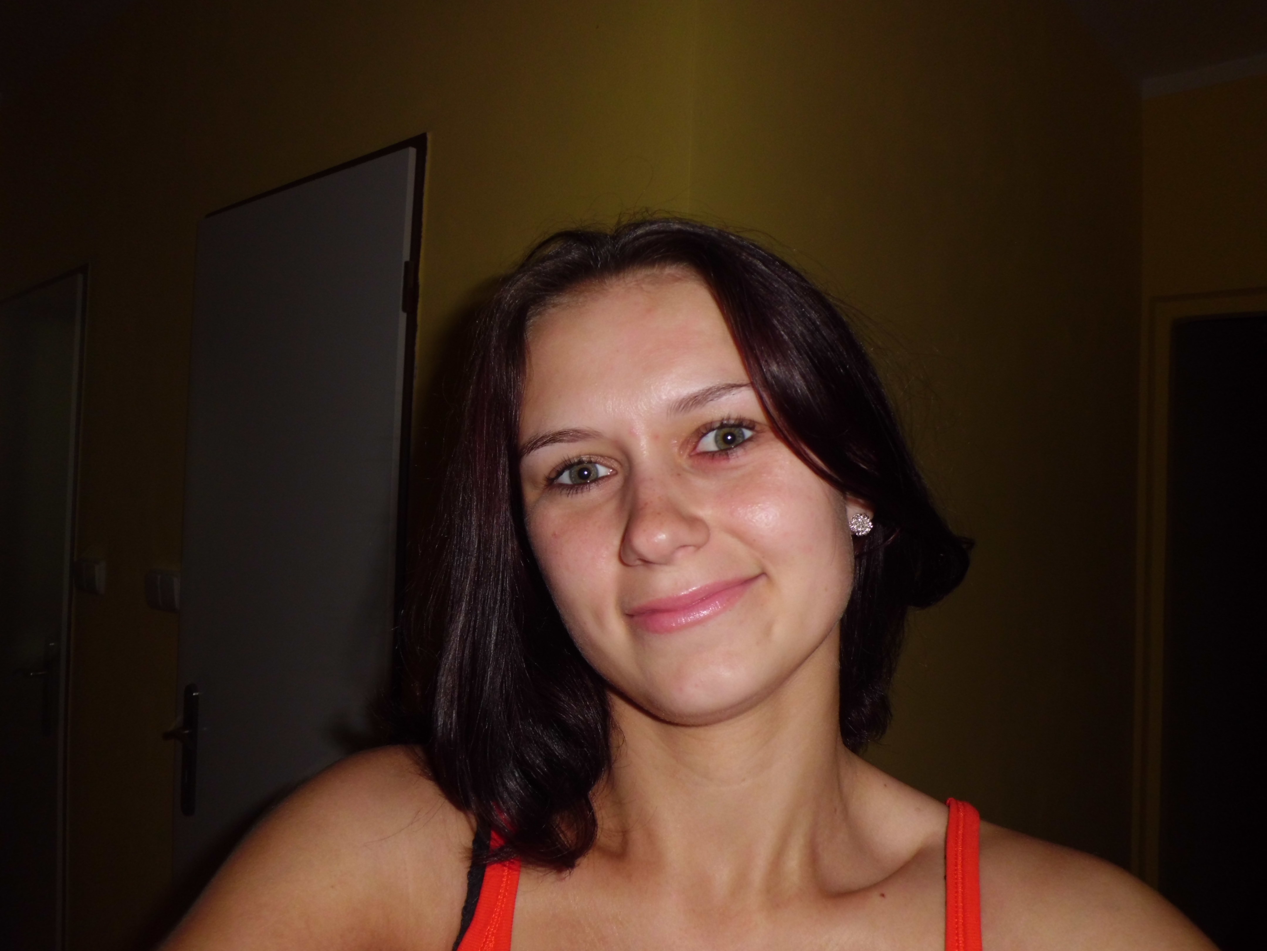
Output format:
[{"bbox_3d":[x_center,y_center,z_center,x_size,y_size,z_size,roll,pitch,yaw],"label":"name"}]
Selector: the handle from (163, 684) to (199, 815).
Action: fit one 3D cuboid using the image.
[{"bbox_3d":[-0.800,0.506,1.710,0.130,0.245,0.053,1,-2,41],"label":"handle"}]

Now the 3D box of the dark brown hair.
[{"bbox_3d":[0.018,0.024,0.487,0.270,0.295,0.220,-14,-6,9],"label":"dark brown hair"}]

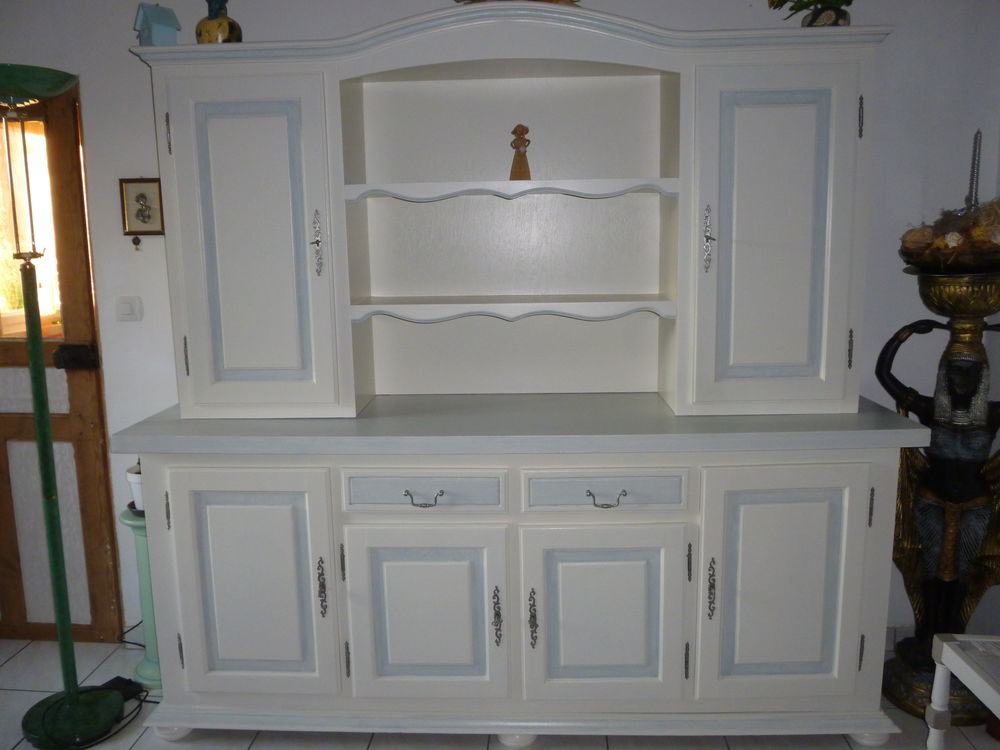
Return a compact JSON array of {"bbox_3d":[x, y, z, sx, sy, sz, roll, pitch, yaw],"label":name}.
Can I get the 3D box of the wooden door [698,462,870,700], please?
[{"bbox_3d":[0.746,0.554,2.078,0.427,0.650,0.030,-1,9,2],"label":"wooden door"}]

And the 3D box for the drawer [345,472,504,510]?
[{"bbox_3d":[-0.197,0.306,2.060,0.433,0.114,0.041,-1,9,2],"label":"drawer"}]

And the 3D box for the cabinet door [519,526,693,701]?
[{"bbox_3d":[0.281,0.641,2.107,0.437,0.499,0.030,-1,9,2],"label":"cabinet door"}]

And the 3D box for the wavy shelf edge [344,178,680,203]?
[{"bbox_3d":[0.031,-0.504,2.147,0.915,0.050,0.032,-1,9,2],"label":"wavy shelf edge"}]

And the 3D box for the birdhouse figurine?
[{"bbox_3d":[-0.958,-0.963,2.196,0.089,0.147,0.094,8,13,43],"label":"birdhouse figurine"}]

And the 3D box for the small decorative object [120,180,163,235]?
[{"bbox_3d":[-1.144,-0.538,2.508,0.135,0.178,0.020,-1,9,2],"label":"small decorative object"}]

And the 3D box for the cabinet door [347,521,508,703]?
[{"bbox_3d":[-0.194,0.647,2.123,0.431,0.496,0.030,-1,9,2],"label":"cabinet door"}]

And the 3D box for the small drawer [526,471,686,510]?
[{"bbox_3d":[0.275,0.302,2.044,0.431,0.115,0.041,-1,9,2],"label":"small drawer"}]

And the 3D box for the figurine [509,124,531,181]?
[{"bbox_3d":[0.056,-0.633,2.248,0.063,0.172,0.051,-1,9,2],"label":"figurine"}]

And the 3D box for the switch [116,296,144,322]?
[{"bbox_3d":[-1.214,-0.216,2.560,0.082,0.080,0.025,-1,9,2],"label":"switch"}]

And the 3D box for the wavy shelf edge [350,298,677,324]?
[{"bbox_3d":[0.037,-0.176,2.200,0.913,0.053,0.032,-1,9,2],"label":"wavy shelf edge"}]

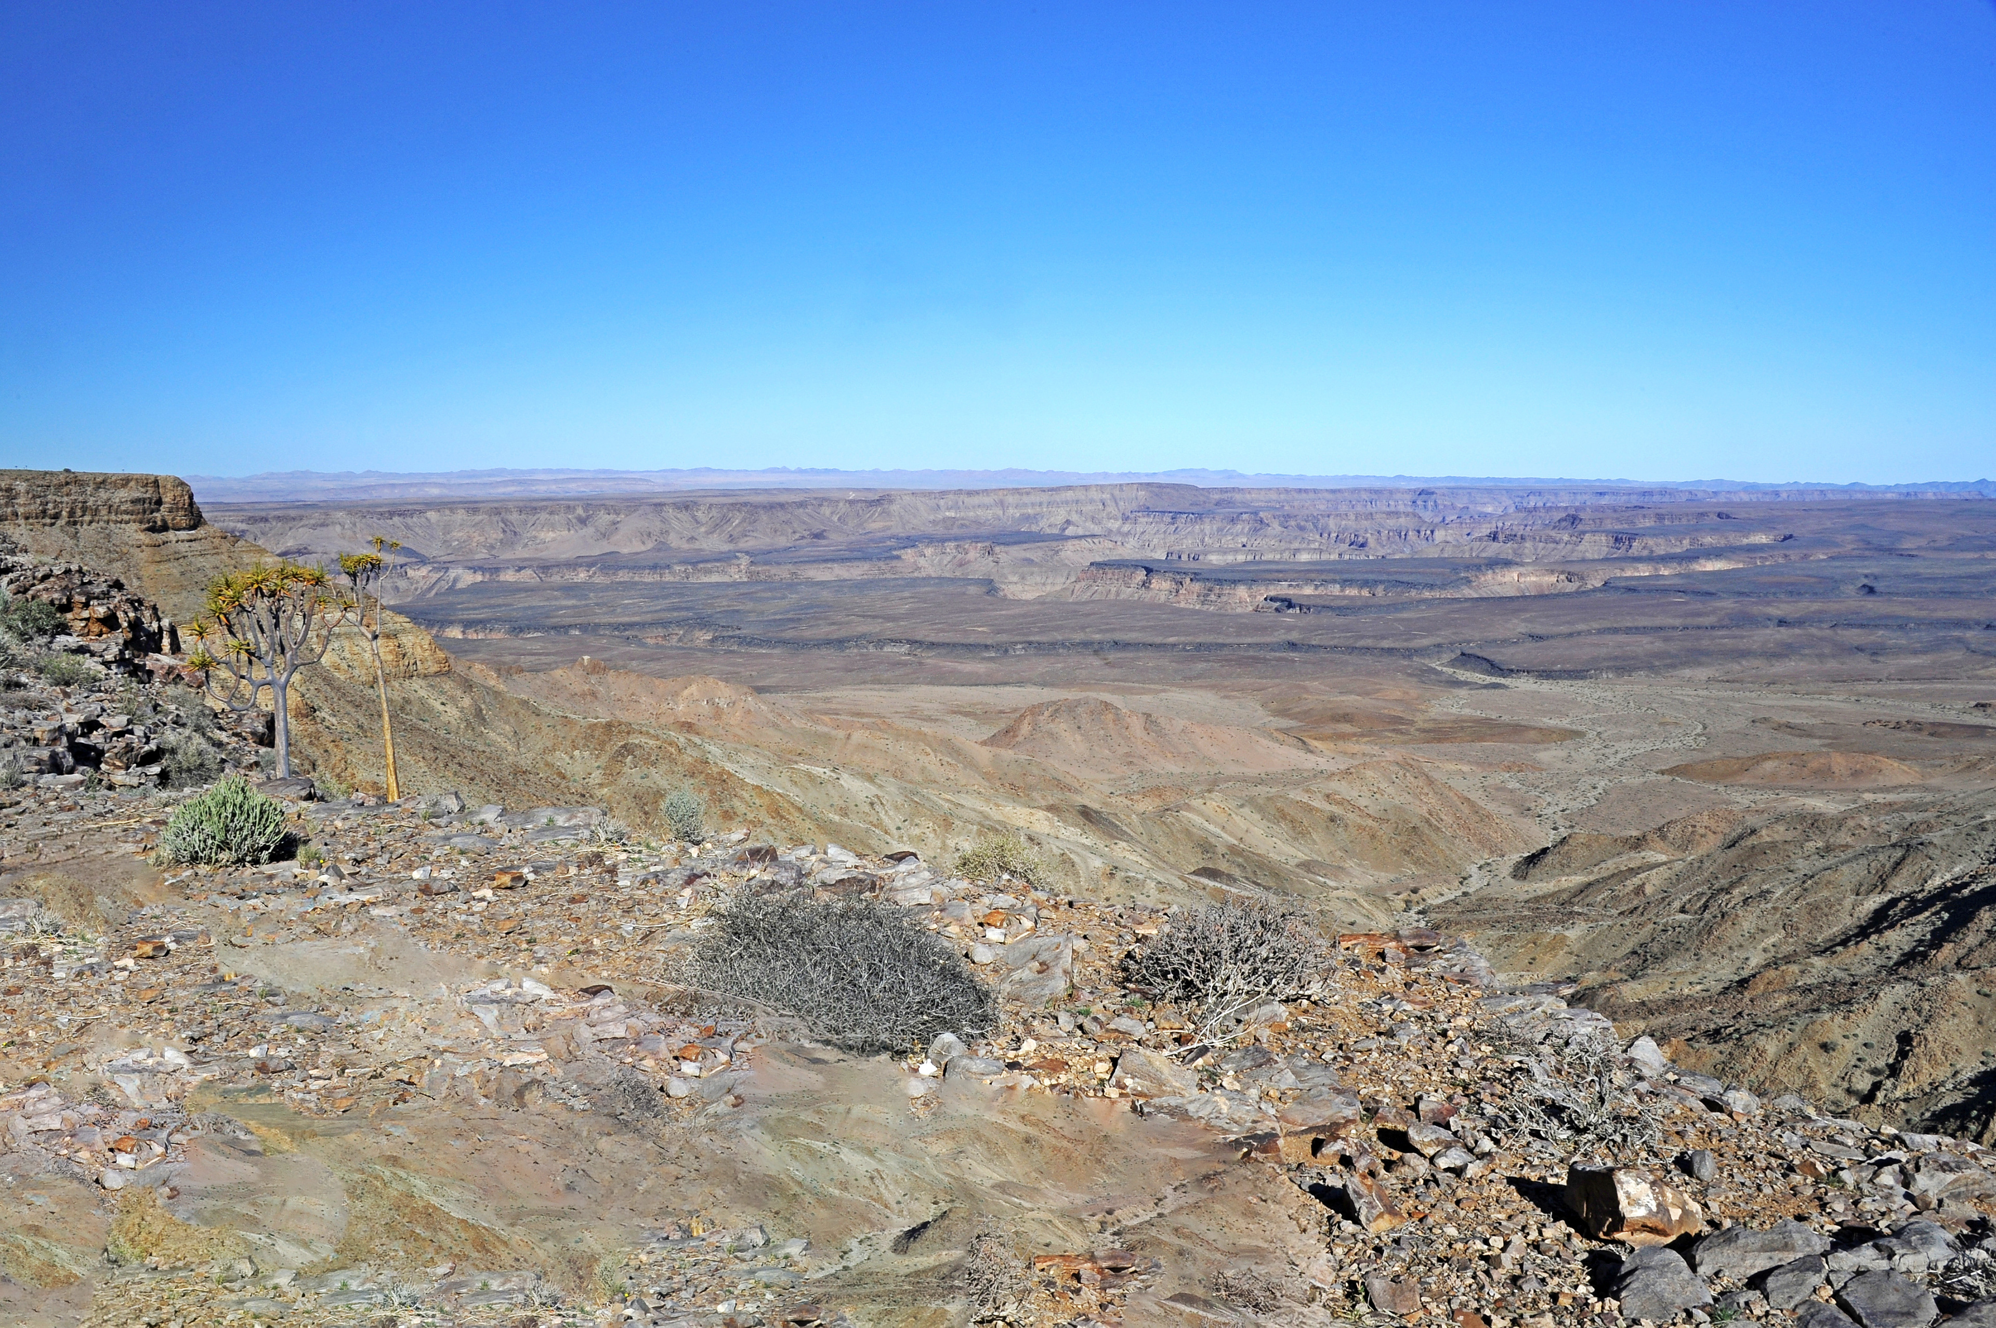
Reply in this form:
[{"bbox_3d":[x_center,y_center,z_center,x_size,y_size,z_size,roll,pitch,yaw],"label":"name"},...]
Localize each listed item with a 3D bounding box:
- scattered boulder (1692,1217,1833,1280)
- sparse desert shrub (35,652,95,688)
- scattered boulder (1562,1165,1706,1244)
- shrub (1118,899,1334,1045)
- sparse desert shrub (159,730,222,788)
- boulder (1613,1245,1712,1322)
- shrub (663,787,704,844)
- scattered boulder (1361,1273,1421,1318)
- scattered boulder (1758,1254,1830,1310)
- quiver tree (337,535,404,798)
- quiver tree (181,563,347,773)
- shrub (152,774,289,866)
[{"bbox_3d":[2.069,1.574,4.200,0.338,0.103,0.186,4,8,27],"label":"scattered boulder"},{"bbox_3d":[-16.839,0.102,28.000,0.918,0.585,0.780,-4,8,-31],"label":"sparse desert shrub"},{"bbox_3d":[1.762,1.488,4.300,0.352,0.159,0.229,3,7,23],"label":"scattered boulder"},{"bbox_3d":[1.121,1.456,7.600,1.043,0.539,0.887,1,7,9],"label":"shrub"},{"bbox_3d":[-11.688,1.365,22.500,0.824,0.757,0.742,-3,8,-28],"label":"sparse desert shrub"},{"bbox_3d":[1.692,1.571,3.950,0.234,0.139,0.175,3,7,24],"label":"boulder"},{"bbox_3d":[-3.045,1.454,15.000,0.399,0.482,0.379,-1,7,-12],"label":"shrub"},{"bbox_3d":[0.979,1.560,3.850,0.139,0.074,0.111,2,7,15],"label":"scattered boulder"},{"bbox_3d":[2.052,1.587,4.000,0.165,0.103,0.132,4,8,28],"label":"scattered boulder"},{"bbox_3d":[-9.514,0.073,23.500,0.889,3.921,0.800,-3,7,-22],"label":"quiver tree"},{"bbox_3d":[-11.968,0.058,25.500,2.438,3.359,2.194,-3,8,-25],"label":"quiver tree"},{"bbox_3d":[-7.247,1.446,14.500,1.109,0.723,0.998,-3,8,-27],"label":"shrub"}]

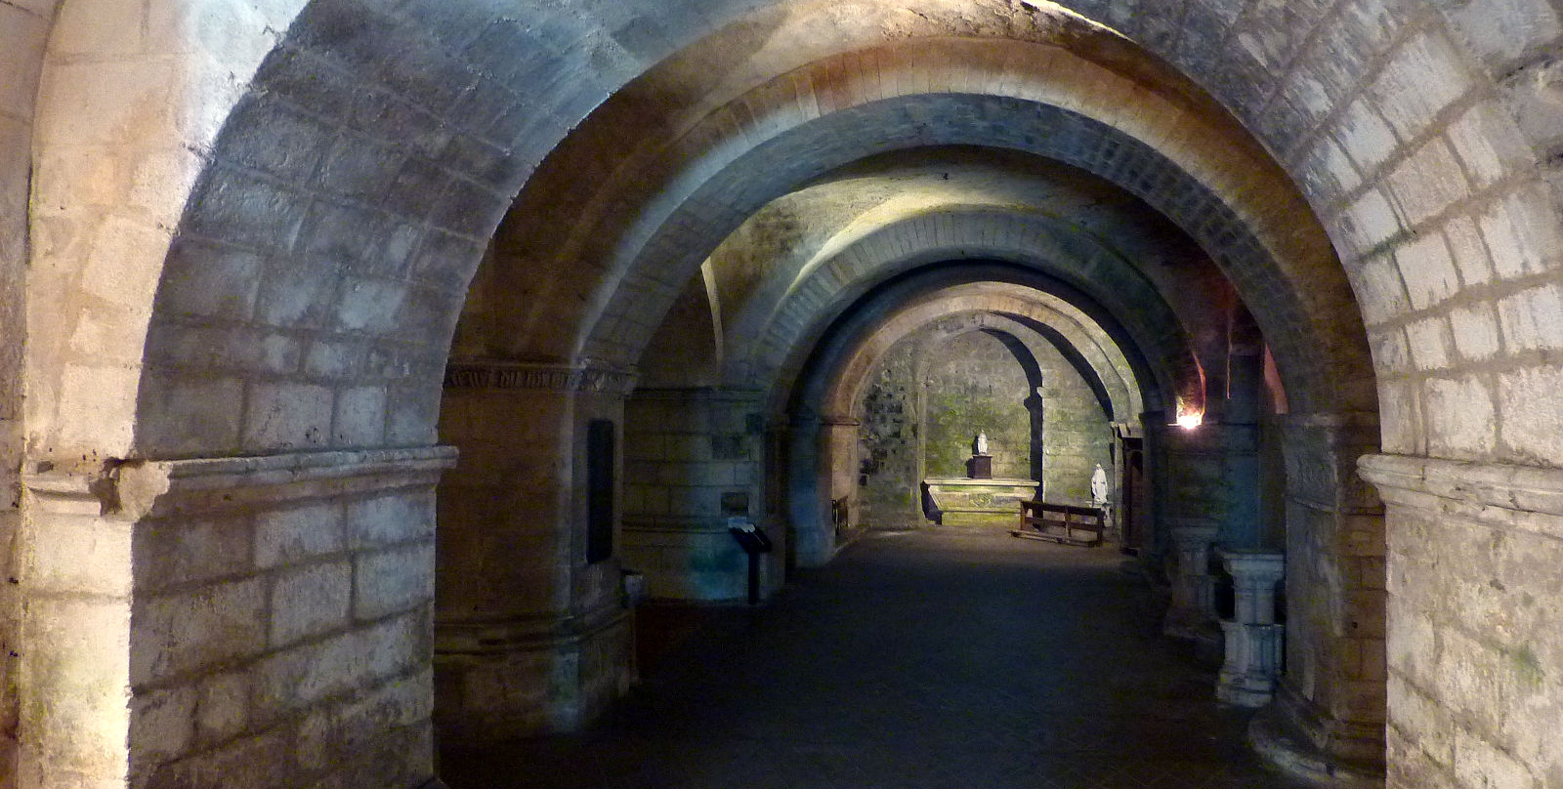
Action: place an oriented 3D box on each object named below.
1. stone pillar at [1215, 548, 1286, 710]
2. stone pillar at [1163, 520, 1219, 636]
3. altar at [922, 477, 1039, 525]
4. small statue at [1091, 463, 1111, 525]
[{"bbox_3d":[3.988,1.962,9.538,0.500,1.220,0.480,0,-1,13],"label":"stone pillar"},{"bbox_3d":[4.531,2.009,12.442,0.520,1.250,0.500,0,-1,13],"label":"stone pillar"},{"bbox_3d":[4.443,2.387,24.949,2.450,0.980,0.950,0,-1,13],"label":"altar"},{"bbox_3d":[7.031,2.208,24.844,0.420,1.380,0.380,0,-1,15],"label":"small statue"}]

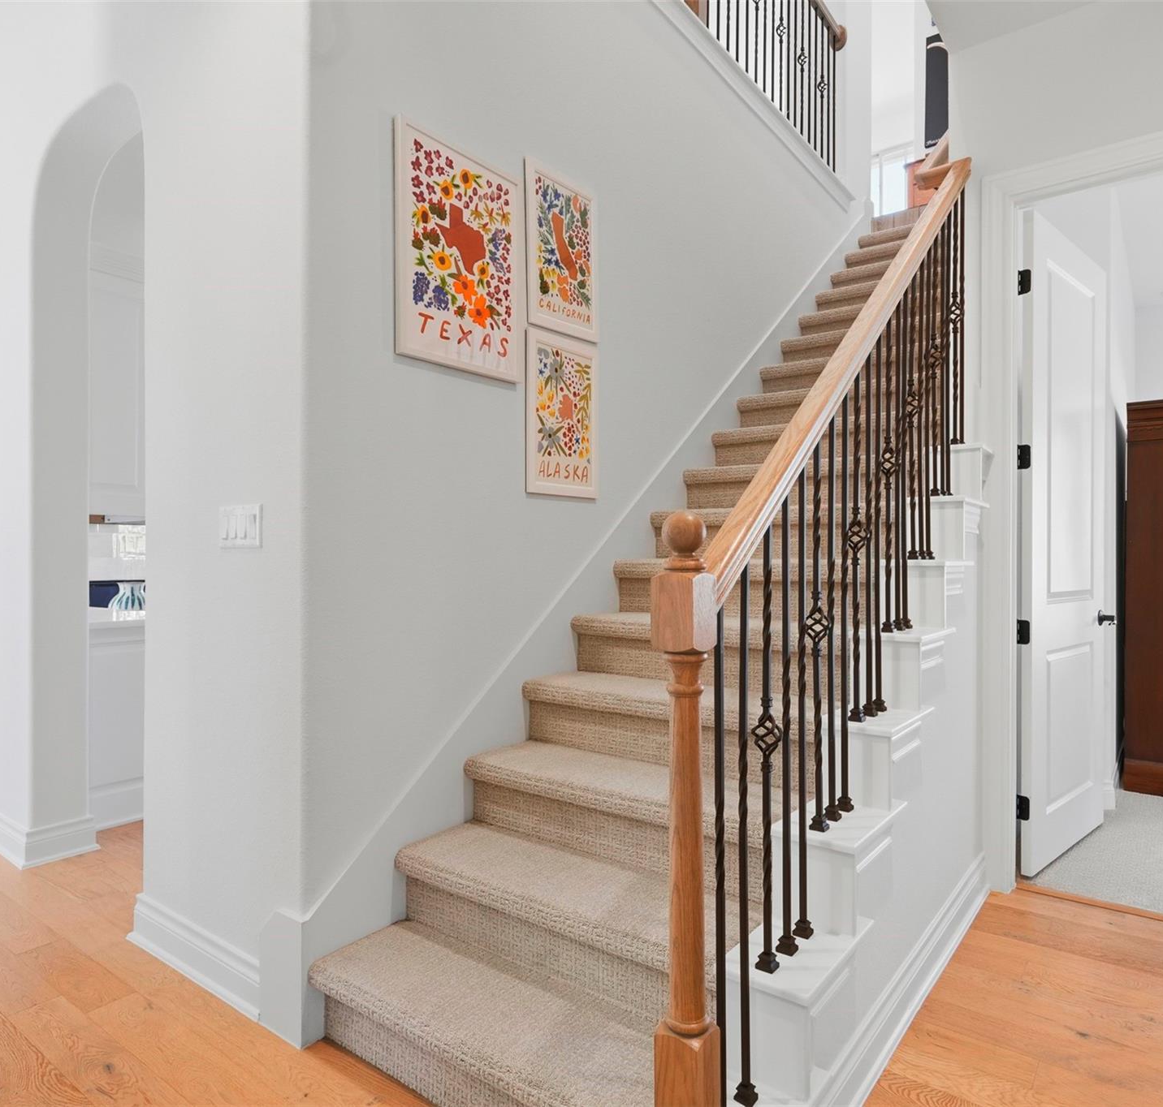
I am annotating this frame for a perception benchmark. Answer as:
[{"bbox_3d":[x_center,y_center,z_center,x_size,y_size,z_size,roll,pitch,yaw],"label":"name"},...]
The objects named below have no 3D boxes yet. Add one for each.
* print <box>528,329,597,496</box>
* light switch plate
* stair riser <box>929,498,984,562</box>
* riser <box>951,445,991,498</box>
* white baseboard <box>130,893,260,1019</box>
[{"bbox_3d":[-0.060,-0.452,2.617,0.025,0.518,0.350,0,0,38],"label":"print"},{"bbox_3d":[-0.890,-0.070,2.036,0.200,0.112,0.010,0,0,37],"label":"light switch plate"},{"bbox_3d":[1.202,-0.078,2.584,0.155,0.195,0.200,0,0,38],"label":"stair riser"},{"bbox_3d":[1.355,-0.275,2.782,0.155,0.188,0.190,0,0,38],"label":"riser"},{"bbox_3d":[-1.075,1.098,2.163,0.712,0.134,0.024,0,0,37],"label":"white baseboard"}]

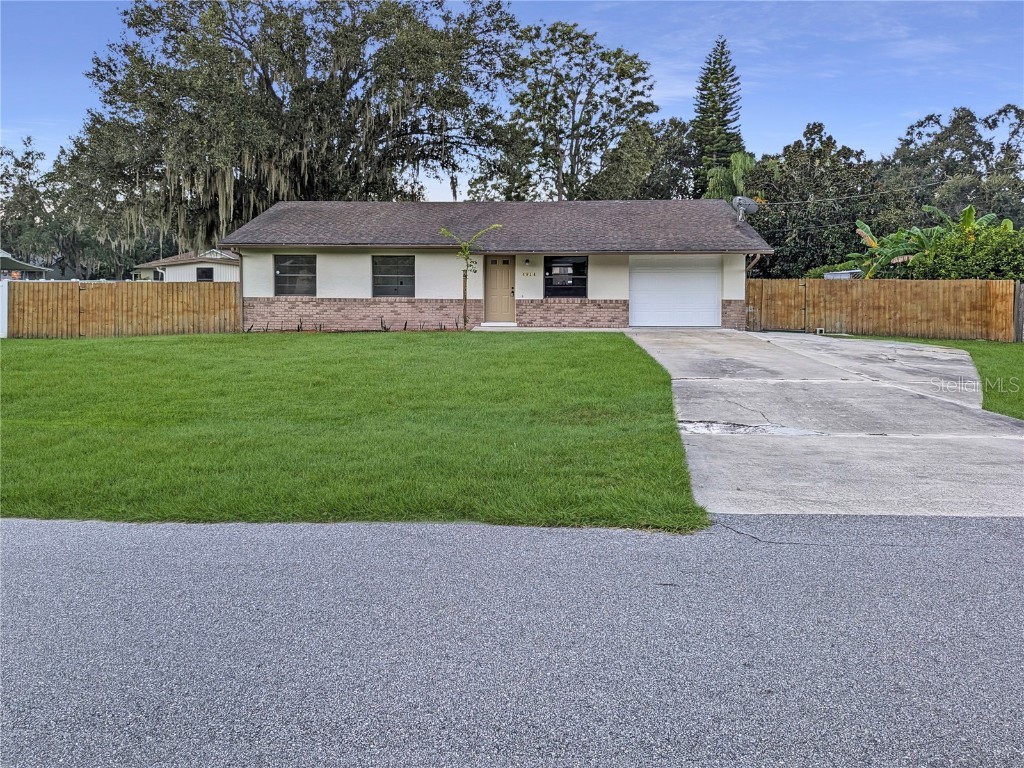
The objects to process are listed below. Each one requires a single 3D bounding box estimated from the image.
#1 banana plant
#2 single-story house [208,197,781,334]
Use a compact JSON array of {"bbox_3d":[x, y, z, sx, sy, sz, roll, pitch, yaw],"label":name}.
[{"bbox_3d":[14.013,-4.316,27.000,2.600,3.850,2.500,0,7,2],"label":"banana plant"},{"bbox_3d":[-0.473,-4.436,26.045,16.485,4.496,10.550,0,7,2],"label":"single-story house"}]

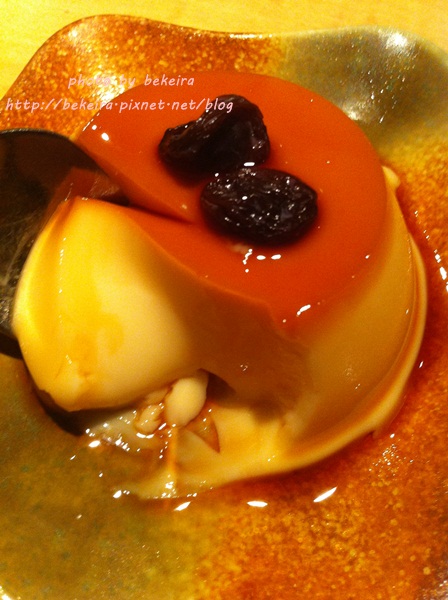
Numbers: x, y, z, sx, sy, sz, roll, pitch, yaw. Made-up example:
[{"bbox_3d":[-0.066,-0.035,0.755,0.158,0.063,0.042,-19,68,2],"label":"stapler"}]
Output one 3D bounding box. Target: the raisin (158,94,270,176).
[{"bbox_3d":[-0.002,-0.029,0.109,0.021,0.009,0.013,-18,59,-12],"label":"raisin"}]

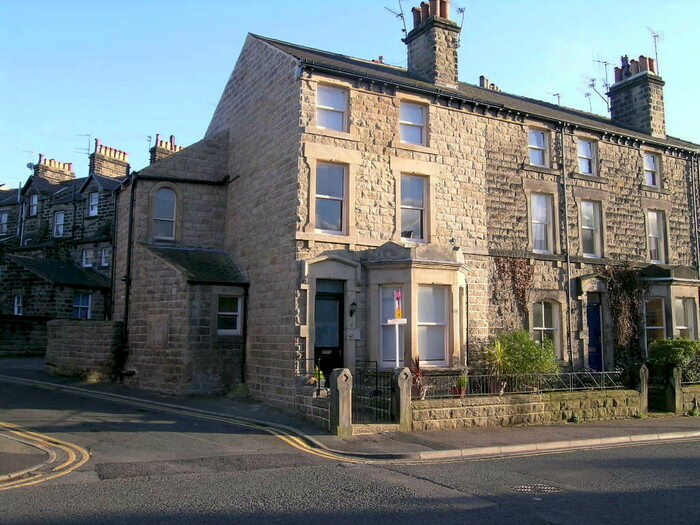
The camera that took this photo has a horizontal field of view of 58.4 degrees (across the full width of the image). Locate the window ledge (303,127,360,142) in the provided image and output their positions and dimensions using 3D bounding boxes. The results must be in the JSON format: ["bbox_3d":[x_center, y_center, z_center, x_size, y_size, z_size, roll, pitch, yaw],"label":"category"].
[{"bbox_3d":[-0.463,-3.211,15.850,1.512,0.175,0.220,4,-8,-27],"label":"window ledge"}]

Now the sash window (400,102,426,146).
[{"bbox_3d":[1.687,-3.668,16.976,0.913,1.137,0.132,4,-8,-26],"label":"sash window"}]

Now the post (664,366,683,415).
[{"bbox_3d":[9.361,3.707,18.175,0.345,1.363,0.280,4,-8,-27],"label":"post"}]

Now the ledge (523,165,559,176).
[{"bbox_3d":[5.746,-2.738,18.751,1.462,0.152,0.203,4,-8,-26],"label":"ledge"}]

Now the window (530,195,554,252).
[{"bbox_3d":[5.749,-1.162,18.963,0.905,1.829,0.130,4,-8,-27],"label":"window"}]

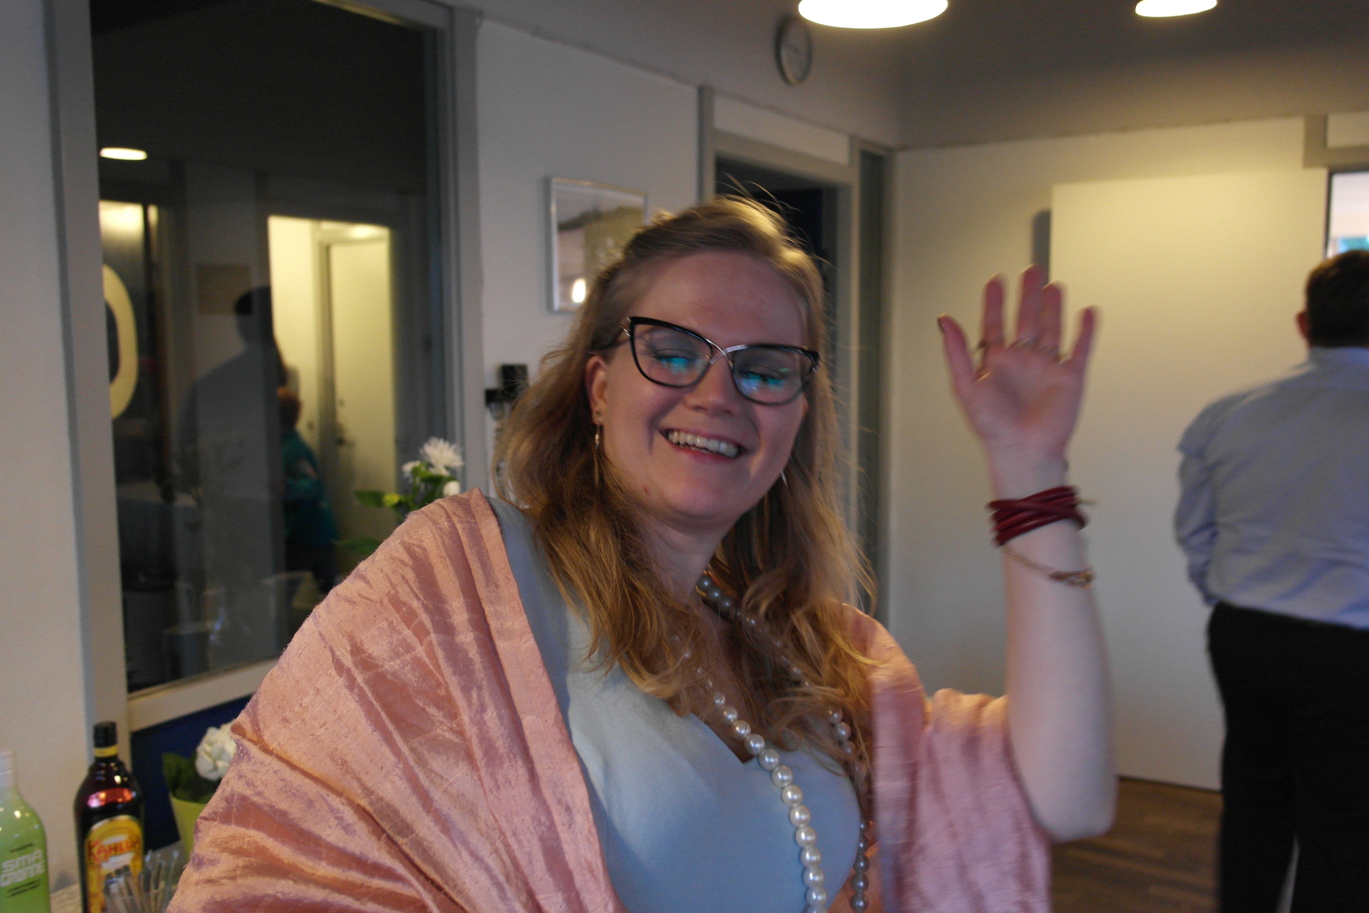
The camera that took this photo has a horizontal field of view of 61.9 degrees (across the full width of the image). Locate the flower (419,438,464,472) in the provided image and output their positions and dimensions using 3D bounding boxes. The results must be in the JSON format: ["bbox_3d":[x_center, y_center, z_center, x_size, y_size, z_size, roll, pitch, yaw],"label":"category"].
[{"bbox_3d":[-0.427,-0.003,2.000,0.078,0.058,0.076,-1,7,-12],"label":"flower"}]

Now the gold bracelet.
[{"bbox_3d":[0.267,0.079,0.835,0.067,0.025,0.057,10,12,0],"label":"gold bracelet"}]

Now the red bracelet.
[{"bbox_3d":[0.259,0.043,0.835,0.068,0.037,0.056,-7,8,6],"label":"red bracelet"}]

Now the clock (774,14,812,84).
[{"bbox_3d":[0.349,-1.299,3.649,0.037,0.217,0.217,4,8,33],"label":"clock"}]

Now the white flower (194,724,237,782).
[{"bbox_3d":[-0.751,0.476,1.840,0.090,0.088,0.085,-3,7,-22],"label":"white flower"}]

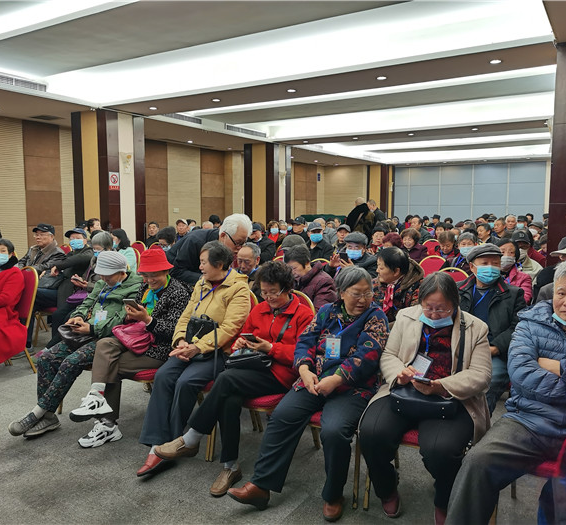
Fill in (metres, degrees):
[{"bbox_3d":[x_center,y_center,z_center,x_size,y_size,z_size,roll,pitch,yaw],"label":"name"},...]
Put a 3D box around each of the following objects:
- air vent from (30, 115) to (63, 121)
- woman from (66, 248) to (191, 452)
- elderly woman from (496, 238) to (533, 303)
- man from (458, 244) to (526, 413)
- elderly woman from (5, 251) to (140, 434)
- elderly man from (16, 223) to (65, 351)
[{"bbox_3d":[-4.079,-2.490,9.416,0.420,0.050,0.420,3,7,31],"label":"air vent"},{"bbox_3d":[-0.990,0.521,3.720,0.500,1.160,0.800,3,7,31],"label":"woman"},{"bbox_3d":[1.719,0.438,4.134,0.520,1.230,0.780,4,6,33],"label":"elderly woman"},{"bbox_3d":[1.230,0.509,3.470,0.550,1.220,0.800,3,7,31],"label":"man"},{"bbox_3d":[-1.418,0.516,3.735,0.550,1.150,0.900,4,6,33],"label":"elderly woman"},{"bbox_3d":[-2.740,0.223,6.050,0.560,1.300,0.750,3,7,31],"label":"elderly man"}]

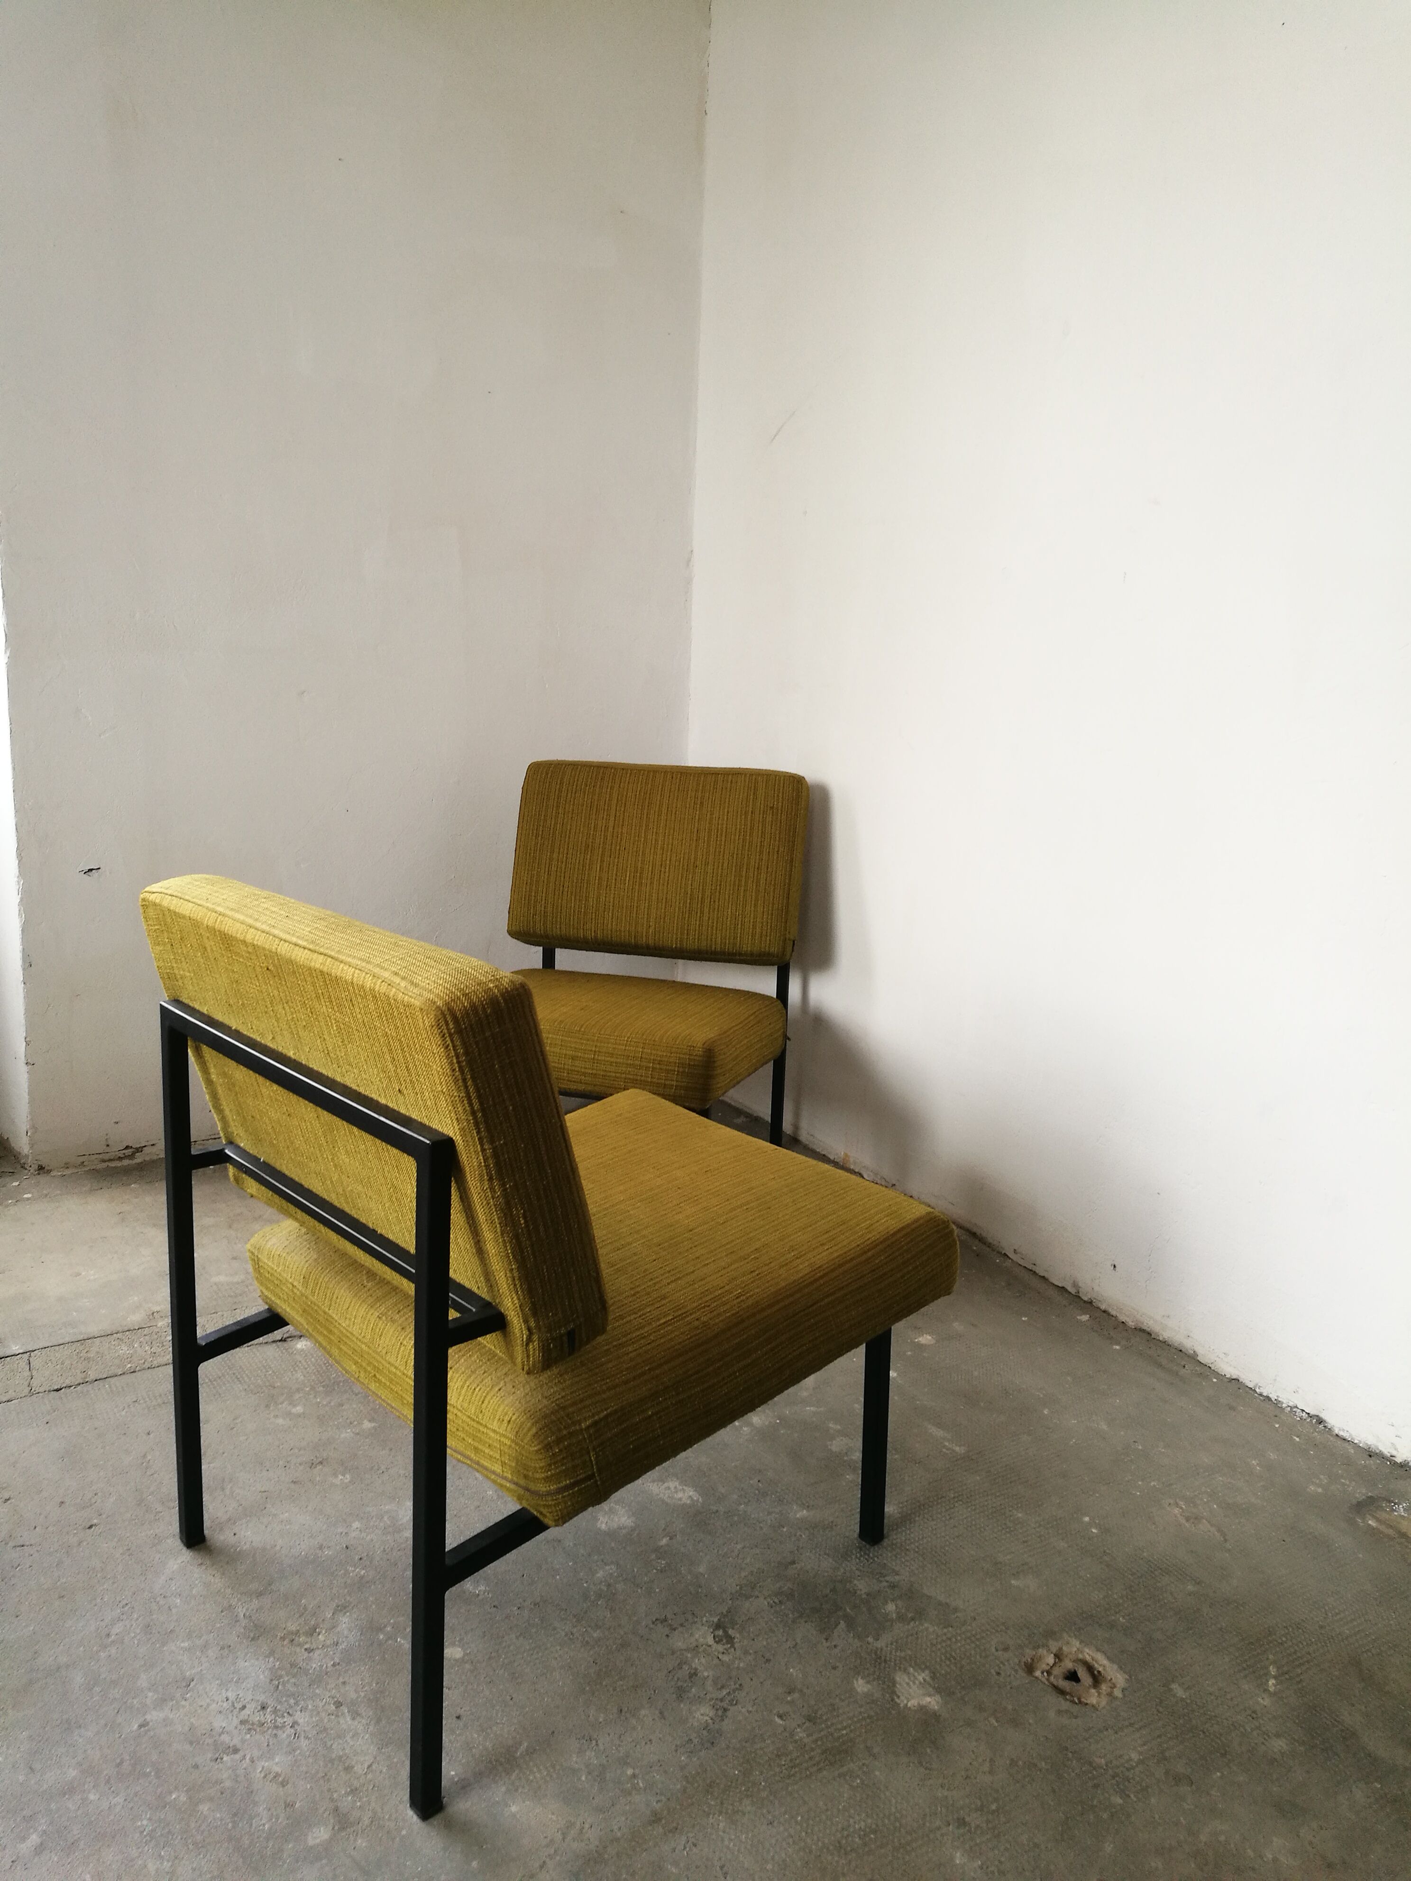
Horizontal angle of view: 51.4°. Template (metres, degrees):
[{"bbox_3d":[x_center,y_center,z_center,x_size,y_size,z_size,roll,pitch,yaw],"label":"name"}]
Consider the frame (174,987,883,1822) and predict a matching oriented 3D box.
[{"bbox_3d":[-0.182,0.390,1.643,0.633,0.640,0.518,-9,17,-42],"label":"frame"}]

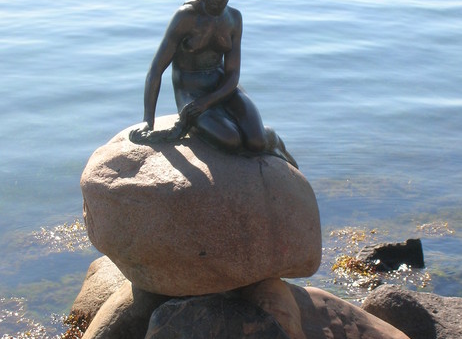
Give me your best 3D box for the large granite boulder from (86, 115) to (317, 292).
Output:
[{"bbox_3d":[-0.162,0.192,7.370,1.250,0.860,1.050,0,18,0],"label":"large granite boulder"}]

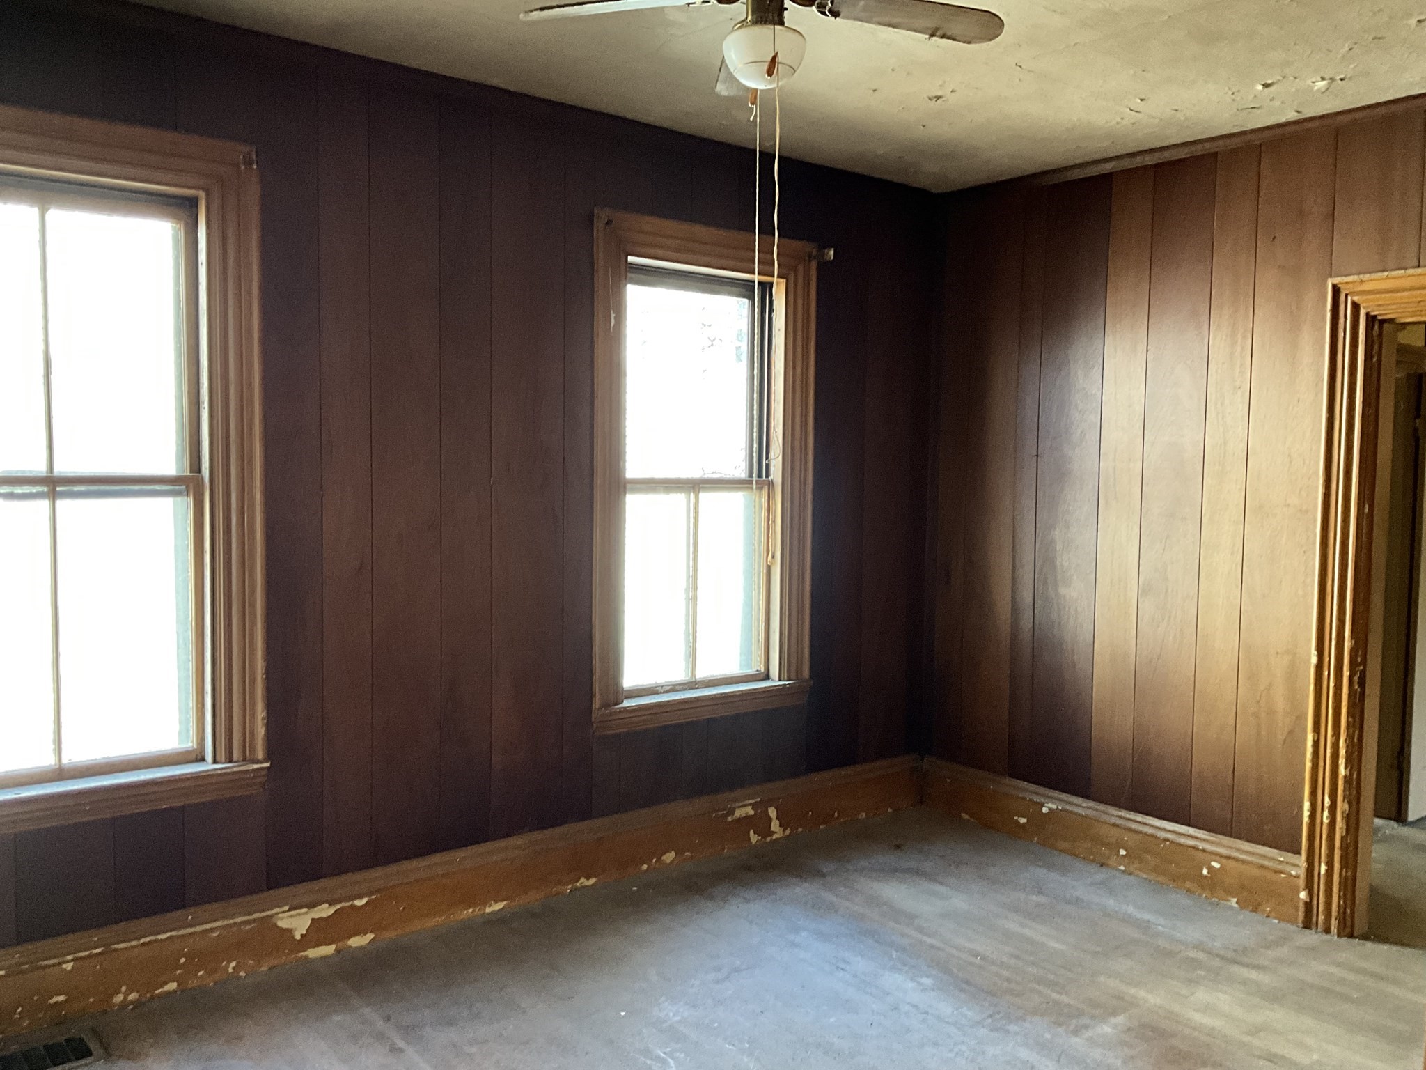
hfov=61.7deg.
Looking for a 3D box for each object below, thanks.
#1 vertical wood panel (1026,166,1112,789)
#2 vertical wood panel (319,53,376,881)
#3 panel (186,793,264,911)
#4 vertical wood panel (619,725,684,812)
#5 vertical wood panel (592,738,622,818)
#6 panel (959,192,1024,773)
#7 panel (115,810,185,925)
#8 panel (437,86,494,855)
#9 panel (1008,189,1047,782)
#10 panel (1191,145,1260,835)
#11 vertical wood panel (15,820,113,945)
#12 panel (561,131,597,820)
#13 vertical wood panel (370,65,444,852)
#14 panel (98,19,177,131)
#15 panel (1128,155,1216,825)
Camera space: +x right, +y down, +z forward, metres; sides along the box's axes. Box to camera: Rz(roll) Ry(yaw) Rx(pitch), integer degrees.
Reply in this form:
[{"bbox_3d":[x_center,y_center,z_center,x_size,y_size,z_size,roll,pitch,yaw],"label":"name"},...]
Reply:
[{"bbox_3d":[1.415,-0.181,4.748,0.030,2.424,0.282,-2,5,-40],"label":"vertical wood panel"},{"bbox_3d":[-1.120,-0.152,3.632,0.155,2.399,0.030,-2,5,-40],"label":"vertical wood panel"},{"bbox_3d":[-1.417,0.910,3.464,0.230,0.292,0.030,-2,5,-40],"label":"panel"},{"bbox_3d":[-0.224,0.851,4.372,0.289,0.278,0.020,-2,5,-39],"label":"vertical wood panel"},{"bbox_3d":[-0.394,0.872,4.308,0.120,0.292,0.030,-2,5,-40],"label":"vertical wood panel"},{"bbox_3d":[1.181,-0.202,5.031,0.030,2.424,0.256,-2,5,-40],"label":"panel"},{"bbox_3d":[-1.574,0.916,3.334,0.179,0.292,0.030,-2,5,-40],"label":"panel"},{"bbox_3d":[-0.793,-0.169,3.834,0.197,2.372,0.020,-2,5,-39],"label":"panel"},{"bbox_3d":[1.271,-0.183,4.830,0.020,2.374,0.108,-2,5,-39],"label":"panel"},{"bbox_3d":[1.792,-0.139,4.188,0.020,2.378,0.155,-2,5,-39],"label":"panel"},{"bbox_3d":[-1.716,0.916,3.165,0.227,0.288,0.020,-2,5,-39],"label":"vertical wood panel"},{"bbox_3d":[-0.458,-0.177,4.105,0.127,2.375,0.020,-2,5,-39],"label":"panel"},{"bbox_3d":[-0.969,-0.158,3.757,0.237,2.399,0.030,-2,5,-40],"label":"vertical wood panel"},{"bbox_3d":[-1.525,-1.213,3.161,0.190,0.243,0.020,-2,5,-39],"label":"panel"},{"bbox_3d":[1.699,-0.156,4.405,0.030,2.424,0.241,-2,5,-40],"label":"panel"}]

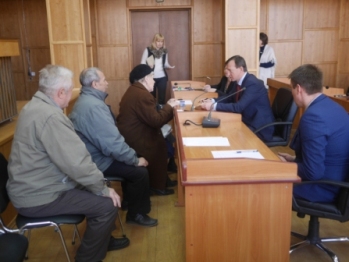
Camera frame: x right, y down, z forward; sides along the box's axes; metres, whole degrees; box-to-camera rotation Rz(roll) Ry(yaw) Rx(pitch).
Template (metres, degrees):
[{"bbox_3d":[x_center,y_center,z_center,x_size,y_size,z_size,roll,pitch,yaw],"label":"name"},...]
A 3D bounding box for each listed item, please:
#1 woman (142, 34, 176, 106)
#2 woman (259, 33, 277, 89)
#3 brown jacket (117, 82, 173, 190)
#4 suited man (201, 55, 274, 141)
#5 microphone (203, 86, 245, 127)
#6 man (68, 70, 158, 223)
[{"bbox_3d":[-0.241,-0.772,6.733,0.520,1.650,0.420,-6,13,-20],"label":"woman"},{"bbox_3d":[1.606,-0.909,7.175,0.420,1.640,0.460,-7,13,-24],"label":"woman"},{"bbox_3d":[-0.279,0.033,4.010,0.570,1.090,0.500,-3,12,-6],"label":"brown jacket"},{"bbox_3d":[0.647,-0.106,4.190,0.730,1.340,0.520,-2,12,0],"label":"suited man"},{"bbox_3d":[0.424,-0.210,3.503,0.390,0.335,0.150,-2,12,0],"label":"microphone"},{"bbox_3d":[-0.497,0.112,3.392,0.710,1.300,0.530,-2,12,0],"label":"man"}]

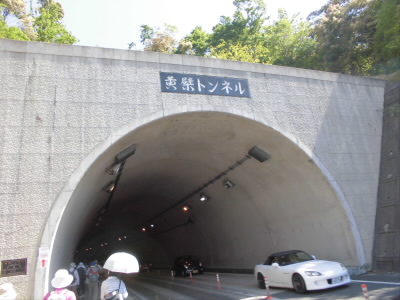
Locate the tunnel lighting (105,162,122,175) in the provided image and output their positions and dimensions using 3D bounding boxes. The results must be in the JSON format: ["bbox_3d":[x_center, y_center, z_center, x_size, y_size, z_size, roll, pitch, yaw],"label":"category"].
[{"bbox_3d":[-3.656,0.782,12.695,0.600,0.320,0.380,-46,1,-28],"label":"tunnel lighting"}]

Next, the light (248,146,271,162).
[{"bbox_3d":[3.004,0.234,15.189,0.870,0.270,0.520,33,-27,-6],"label":"light"}]

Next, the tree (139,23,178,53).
[{"bbox_3d":[-3.299,-8.410,24.404,3.500,4.800,3.300,-1,-19,-21],"label":"tree"}]

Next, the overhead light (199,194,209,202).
[{"bbox_3d":[0.278,3.864,23.925,0.600,0.320,0.380,39,-27,-3],"label":"overhead light"}]

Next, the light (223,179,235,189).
[{"bbox_3d":[1.847,2.175,19.483,0.600,0.320,0.380,38,-27,-4],"label":"light"}]

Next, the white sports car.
[{"bbox_3d":[3.670,4.535,11.430,1.750,1.285,4.130,-1,-19,-20],"label":"white sports car"}]

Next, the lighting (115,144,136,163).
[{"bbox_3d":[-3.071,0.145,12.375,0.900,0.270,0.500,-39,-2,-27],"label":"lighting"}]

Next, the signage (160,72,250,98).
[{"bbox_3d":[0.351,-2.796,12.941,4.120,0.930,0.100,-1,-19,-21],"label":"signage"}]

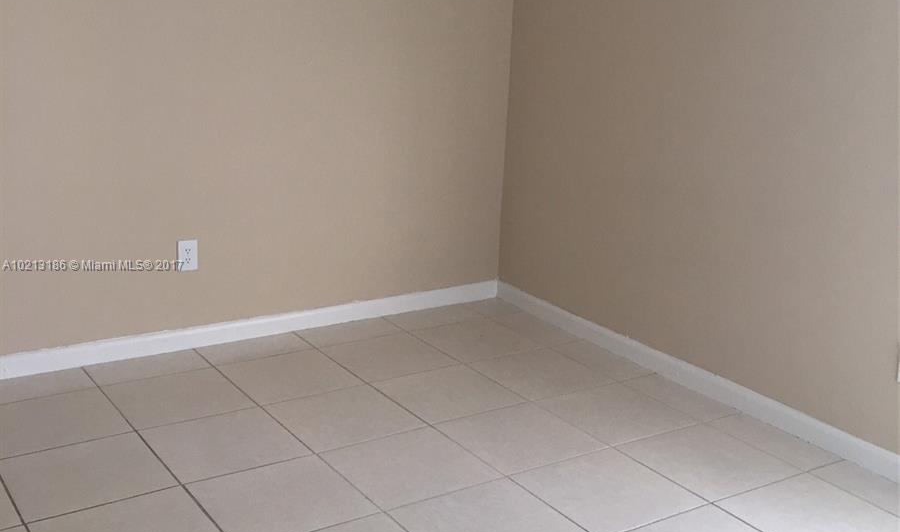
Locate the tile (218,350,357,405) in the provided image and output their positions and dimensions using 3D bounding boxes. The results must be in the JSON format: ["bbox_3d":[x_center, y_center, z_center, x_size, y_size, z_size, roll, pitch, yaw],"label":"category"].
[{"bbox_3d":[-0.609,0.423,3.862,0.431,0.009,0.431,-8,18,-33],"label":"tile"}]

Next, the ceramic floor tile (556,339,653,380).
[{"bbox_3d":[0.623,0.392,4.162,0.205,0.009,0.431,-8,18,-33],"label":"ceramic floor tile"}]

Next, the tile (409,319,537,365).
[{"bbox_3d":[0.115,0.325,4.334,0.431,0.009,0.431,-8,18,-33],"label":"tile"}]

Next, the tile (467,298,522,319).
[{"bbox_3d":[0.201,0.205,4.760,0.227,0.010,0.256,-8,18,-33],"label":"tile"}]

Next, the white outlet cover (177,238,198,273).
[{"bbox_3d":[-1.029,-0.041,3.959,0.077,0.121,0.008,-8,18,-33],"label":"white outlet cover"}]

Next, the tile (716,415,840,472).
[{"bbox_3d":[1.095,0.599,3.452,0.190,0.010,0.425,-8,18,-33],"label":"tile"}]

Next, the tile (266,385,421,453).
[{"bbox_3d":[-0.366,0.524,3.486,0.431,0.010,0.425,-8,18,-33],"label":"tile"}]

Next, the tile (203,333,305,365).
[{"bbox_3d":[-0.796,0.343,4.131,0.431,0.009,0.235,-8,18,-33],"label":"tile"}]

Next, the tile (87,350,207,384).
[{"bbox_3d":[-1.150,0.389,3.851,0.431,0.010,0.228,-8,18,-33],"label":"tile"}]

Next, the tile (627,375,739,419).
[{"bbox_3d":[0.859,0.495,3.795,0.197,0.010,0.425,-8,18,-33],"label":"tile"}]

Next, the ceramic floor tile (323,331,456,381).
[{"bbox_3d":[-0.247,0.374,4.098,0.431,0.009,0.431,-8,18,-33],"label":"ceramic floor tile"}]

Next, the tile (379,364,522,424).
[{"bbox_3d":[-0.005,0.476,3.724,0.431,0.010,0.425,-8,18,-33],"label":"tile"}]

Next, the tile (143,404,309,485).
[{"bbox_3d":[-0.731,0.575,3.279,0.431,0.009,0.431,-8,18,-33],"label":"tile"}]

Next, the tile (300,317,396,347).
[{"bbox_3d":[-0.431,0.292,4.331,0.431,0.010,0.236,-8,18,-33],"label":"tile"}]

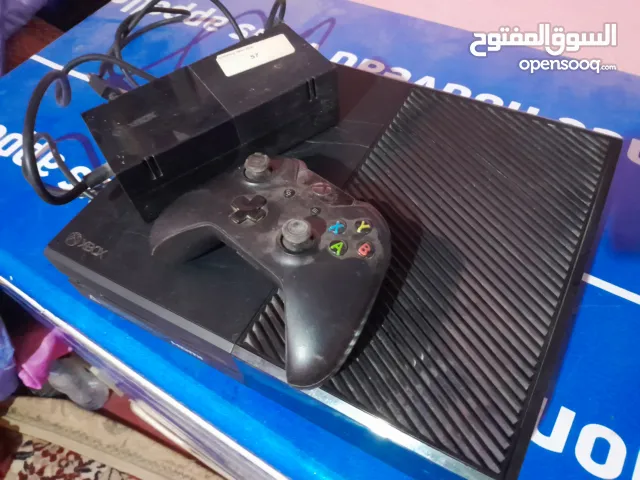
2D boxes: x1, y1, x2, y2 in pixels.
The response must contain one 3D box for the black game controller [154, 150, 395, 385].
[{"bbox_3d":[-0.024,-0.001,0.292,0.152,0.062,0.107,38,68,27],"label":"black game controller"}]

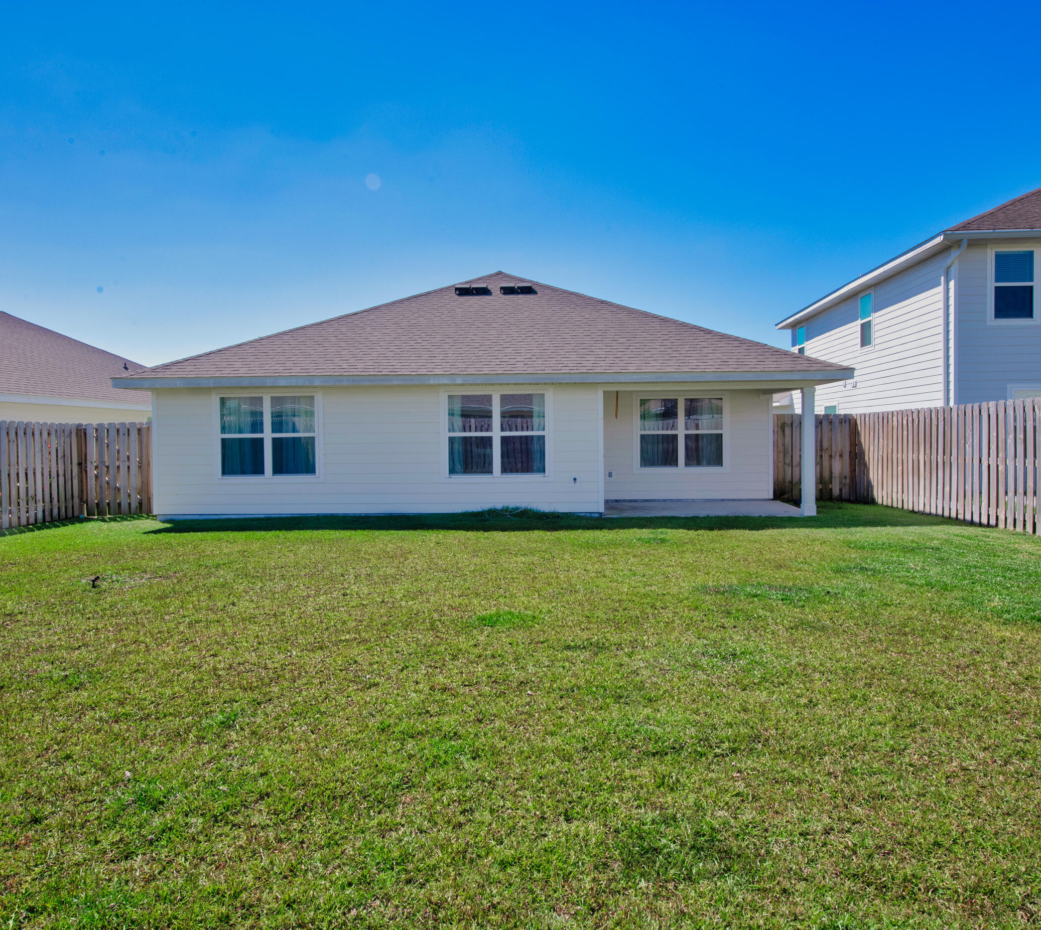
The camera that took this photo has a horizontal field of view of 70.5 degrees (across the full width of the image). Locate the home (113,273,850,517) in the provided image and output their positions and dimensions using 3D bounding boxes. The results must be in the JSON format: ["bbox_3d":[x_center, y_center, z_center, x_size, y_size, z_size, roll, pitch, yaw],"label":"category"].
[{"bbox_3d":[-0.495,-2.220,21.150,13.000,5.800,16.600,0,2,2],"label":"home"}]

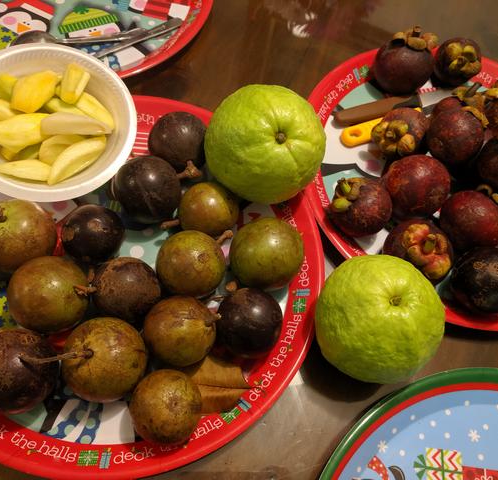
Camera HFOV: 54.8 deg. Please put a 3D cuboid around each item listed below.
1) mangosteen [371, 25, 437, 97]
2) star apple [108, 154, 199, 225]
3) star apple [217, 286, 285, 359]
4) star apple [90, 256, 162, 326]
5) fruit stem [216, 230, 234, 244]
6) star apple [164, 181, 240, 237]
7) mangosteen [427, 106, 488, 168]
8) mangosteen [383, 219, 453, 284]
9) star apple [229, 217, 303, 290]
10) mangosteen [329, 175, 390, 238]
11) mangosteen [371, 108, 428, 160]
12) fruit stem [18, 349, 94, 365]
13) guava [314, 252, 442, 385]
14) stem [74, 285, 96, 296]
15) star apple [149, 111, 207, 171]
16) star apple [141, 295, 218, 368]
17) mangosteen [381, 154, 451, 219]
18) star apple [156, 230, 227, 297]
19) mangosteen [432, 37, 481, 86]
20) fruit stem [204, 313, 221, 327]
[{"bbox_3d":[0.169,-0.192,0.520,0.063,0.067,0.063,0,43,-21],"label":"mangosteen"},{"bbox_3d":[-0.085,-0.045,0.417,0.067,0.058,0.058,-22,90,0],"label":"star apple"},{"bbox_3d":[0.000,0.065,0.377,0.054,0.053,0.054,3,63,-6],"label":"star apple"},{"bbox_3d":[-0.097,0.040,0.377,0.053,0.052,0.052,20,84,-17],"label":"star apple"},{"bbox_3d":[-0.020,-0.002,0.397,0.018,0.006,0.006,-35,90,0],"label":"fruit stem"},{"bbox_3d":[-0.039,-0.025,0.424,0.060,0.052,0.052,-15,66,-14],"label":"star apple"},{"bbox_3d":[0.199,-0.100,0.461,0.052,0.052,0.052,-36,76,20],"label":"mangosteen"},{"bbox_3d":[0.147,0.009,0.419,0.061,0.057,0.061,3,63,-6],"label":"mangosteen"},{"bbox_3d":[0.015,0.012,0.406,0.062,0.061,0.062,0,63,-7],"label":"star apple"},{"bbox_3d":[0.102,-0.030,0.437,0.052,0.053,0.053,29,72,-36],"label":"mangosteen"},{"bbox_3d":[0.151,-0.107,0.484,0.052,0.054,0.054,-21,107,-51],"label":"mangosteen"},{"bbox_3d":[-0.130,0.080,0.324,0.049,0.006,0.009,-2,90,-4],"label":"fruit stem"},{"bbox_3d":[0.100,0.061,0.373,0.097,0.095,0.097,3,63,-6],"label":"guava"},{"bbox_3d":[-0.118,0.036,0.346,0.018,0.008,0.008,3,68,30],"label":"stem"},{"bbox_3d":[-0.065,-0.091,0.444,0.054,0.053,0.054,0,63,-7],"label":"star apple"},{"bbox_3d":[-0.053,0.071,0.372,0.054,0.053,0.054,0,63,-7],"label":"star apple"},{"bbox_3d":[0.157,-0.050,0.450,0.062,0.058,0.061,3,63,-6],"label":"mangosteen"},{"bbox_3d":[-0.047,0.020,0.398,0.056,0.055,0.056,0,63,-7],"label":"star apple"},{"bbox_3d":[0.234,-0.201,0.542,0.053,0.053,0.053,-6,86,12],"label":"mangosteen"},{"bbox_3d":[-0.027,0.059,0.357,0.013,0.009,0.009,-13,60,27],"label":"fruit stem"}]

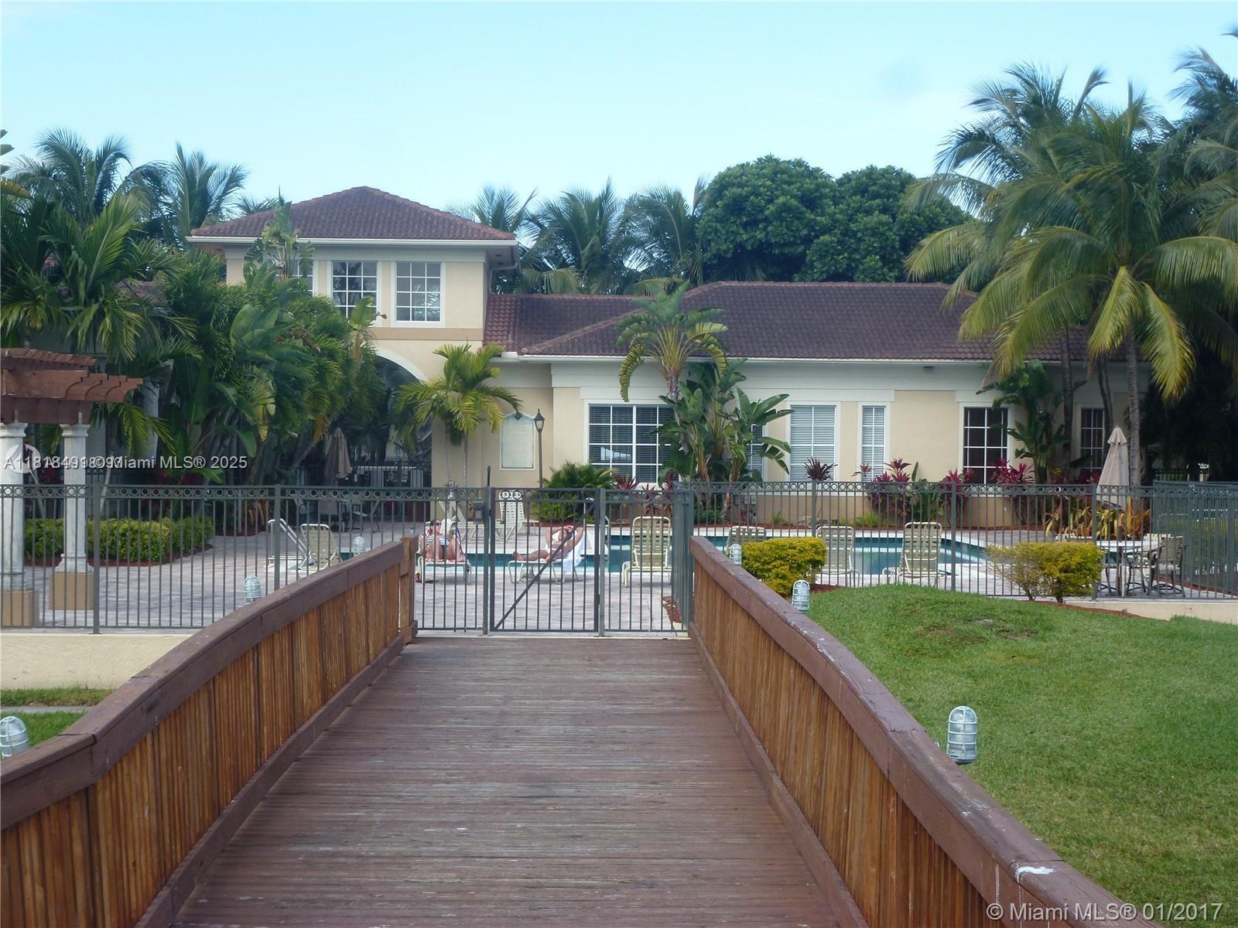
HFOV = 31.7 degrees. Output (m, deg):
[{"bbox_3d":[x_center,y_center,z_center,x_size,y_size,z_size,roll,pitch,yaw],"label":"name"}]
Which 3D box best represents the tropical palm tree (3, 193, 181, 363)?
[{"bbox_3d":[-10.300,-1.850,42.500,3.600,6.800,3.500,1,0,-1],"label":"tropical palm tree"}]

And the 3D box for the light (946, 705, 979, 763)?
[{"bbox_3d":[1.273,1.007,8.100,0.118,0.223,0.118,1,0,-1],"label":"light"}]

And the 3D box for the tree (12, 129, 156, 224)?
[{"bbox_3d":[-18.600,-5.300,76.000,5.300,12.900,5.200,1,0,-1],"label":"tree"}]

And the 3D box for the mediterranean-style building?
[{"bbox_3d":[1.150,-2.870,58.700,23.600,8.850,10.400,1,0,-1],"label":"mediterranean-style building"}]

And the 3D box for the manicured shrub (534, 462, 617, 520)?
[{"bbox_3d":[-1.050,0.700,53.300,2.050,1.500,1.800,1,0,-1],"label":"manicured shrub"}]

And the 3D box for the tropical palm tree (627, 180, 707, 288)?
[{"bbox_3d":[1.700,-4.400,78.000,4.200,11.400,4.200,1,0,-1],"label":"tropical palm tree"}]

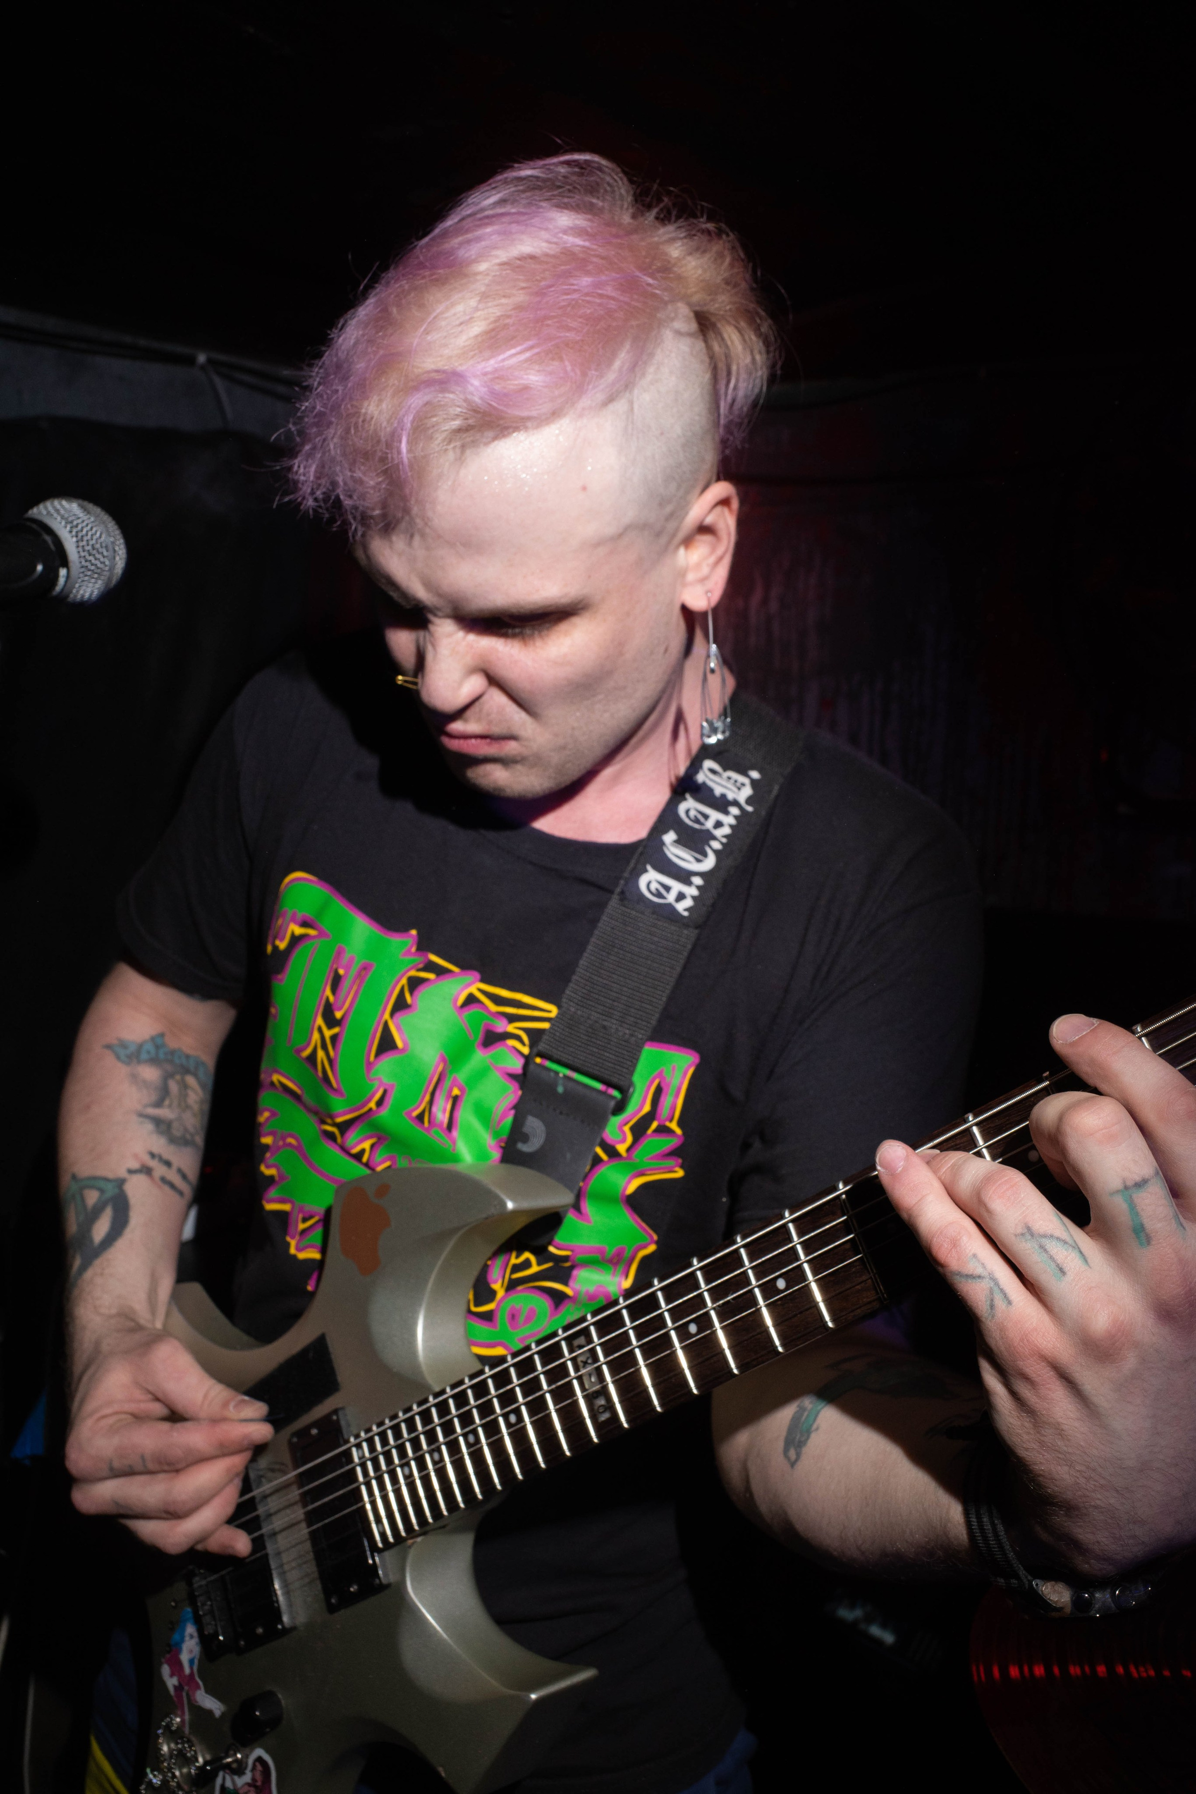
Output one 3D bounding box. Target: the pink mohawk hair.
[{"bbox_3d":[-0.031,-0.259,0.645,0.170,0.140,0.240,18,52,21],"label":"pink mohawk hair"}]

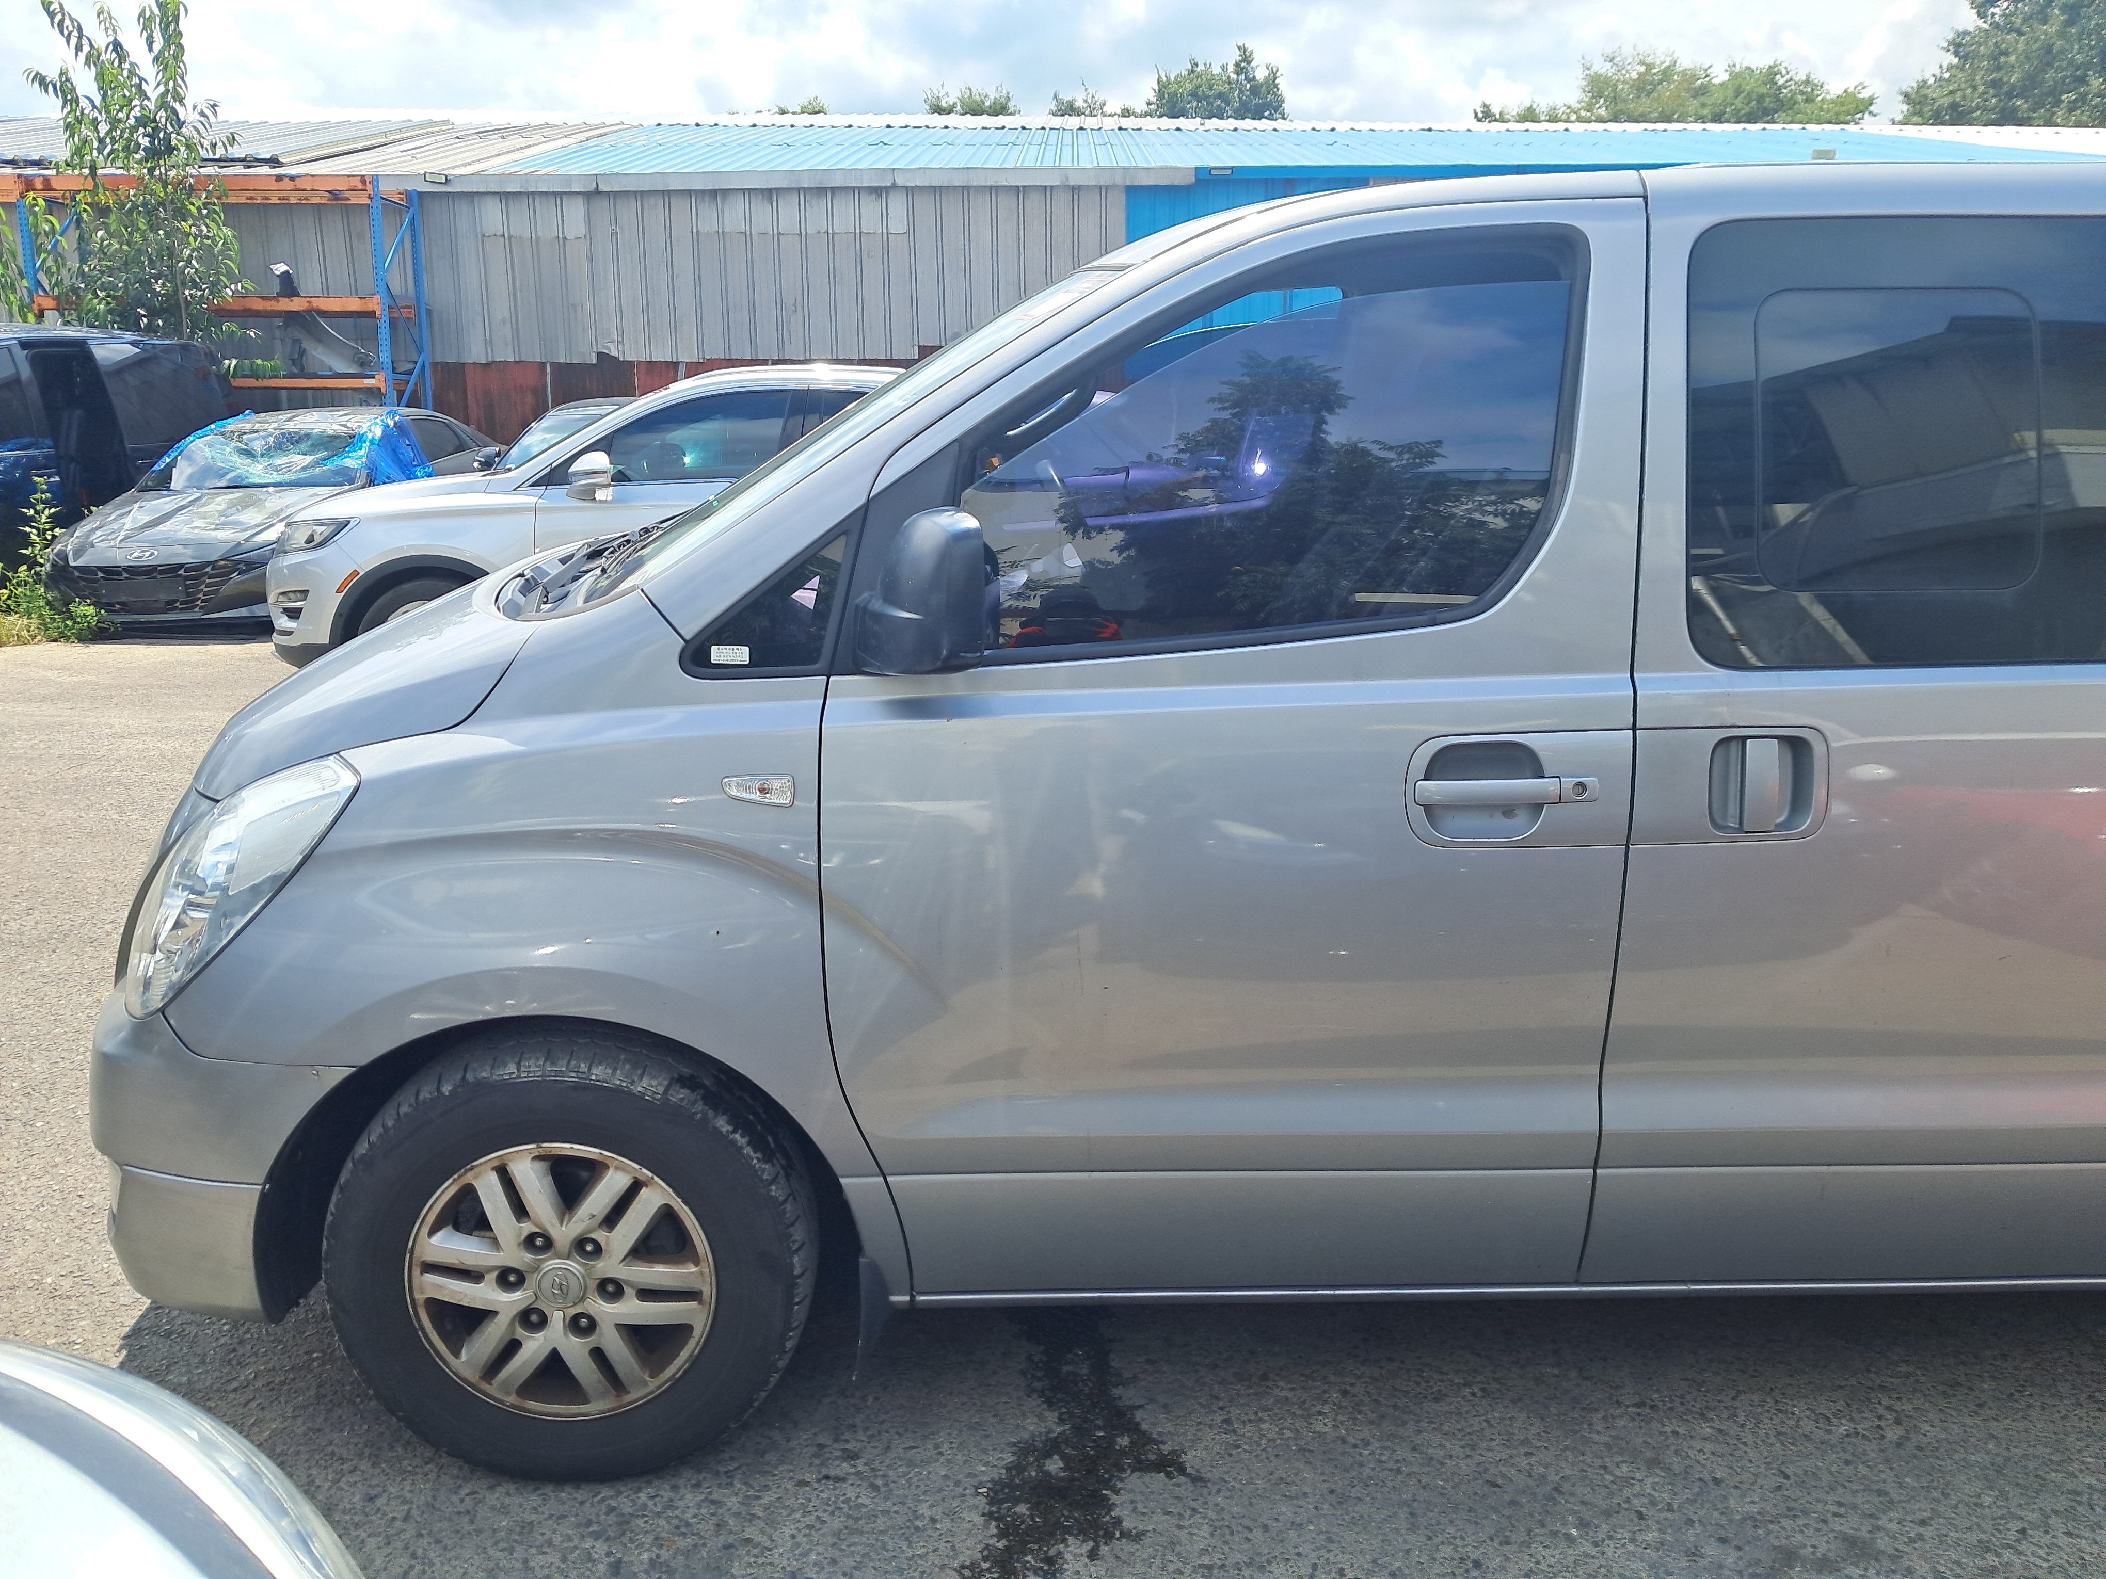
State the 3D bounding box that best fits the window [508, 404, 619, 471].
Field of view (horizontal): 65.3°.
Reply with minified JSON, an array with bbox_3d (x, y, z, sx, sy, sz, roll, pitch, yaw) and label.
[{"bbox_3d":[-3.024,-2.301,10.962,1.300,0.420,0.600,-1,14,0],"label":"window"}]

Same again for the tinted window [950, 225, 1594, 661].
[{"bbox_3d":[0.265,-0.446,2.105,0.830,0.550,0.070,-1,2,0],"label":"tinted window"}]

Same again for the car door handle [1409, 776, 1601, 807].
[{"bbox_3d":[0.586,0.002,2.126,0.238,0.042,0.045,-1,14,0],"label":"car door handle"}]

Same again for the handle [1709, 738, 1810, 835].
[{"bbox_3d":[0.924,-0.006,2.151,0.132,0.130,0.050,-1,14,0],"label":"handle"}]

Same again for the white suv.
[{"bbox_3d":[-1.647,-1.338,8.464,4.552,1.655,1.950,-4,14,-12],"label":"white suv"}]

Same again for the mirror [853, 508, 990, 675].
[{"bbox_3d":[-0.165,-0.247,1.969,0.150,0.200,0.240,-1,14,0],"label":"mirror"}]

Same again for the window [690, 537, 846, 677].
[{"bbox_3d":[-0.373,-0.239,2.130,0.210,0.185,0.050,0,4,5],"label":"window"}]

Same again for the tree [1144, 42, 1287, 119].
[{"bbox_3d":[3.338,-11.252,34.301,3.700,8.200,3.700,-1,14,0],"label":"tree"}]

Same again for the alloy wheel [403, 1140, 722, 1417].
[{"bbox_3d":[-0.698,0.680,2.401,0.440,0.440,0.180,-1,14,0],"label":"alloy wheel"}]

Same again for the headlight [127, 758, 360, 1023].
[{"bbox_3d":[-1.169,0.137,2.387,0.500,0.430,0.370,-2,14,-6],"label":"headlight"}]

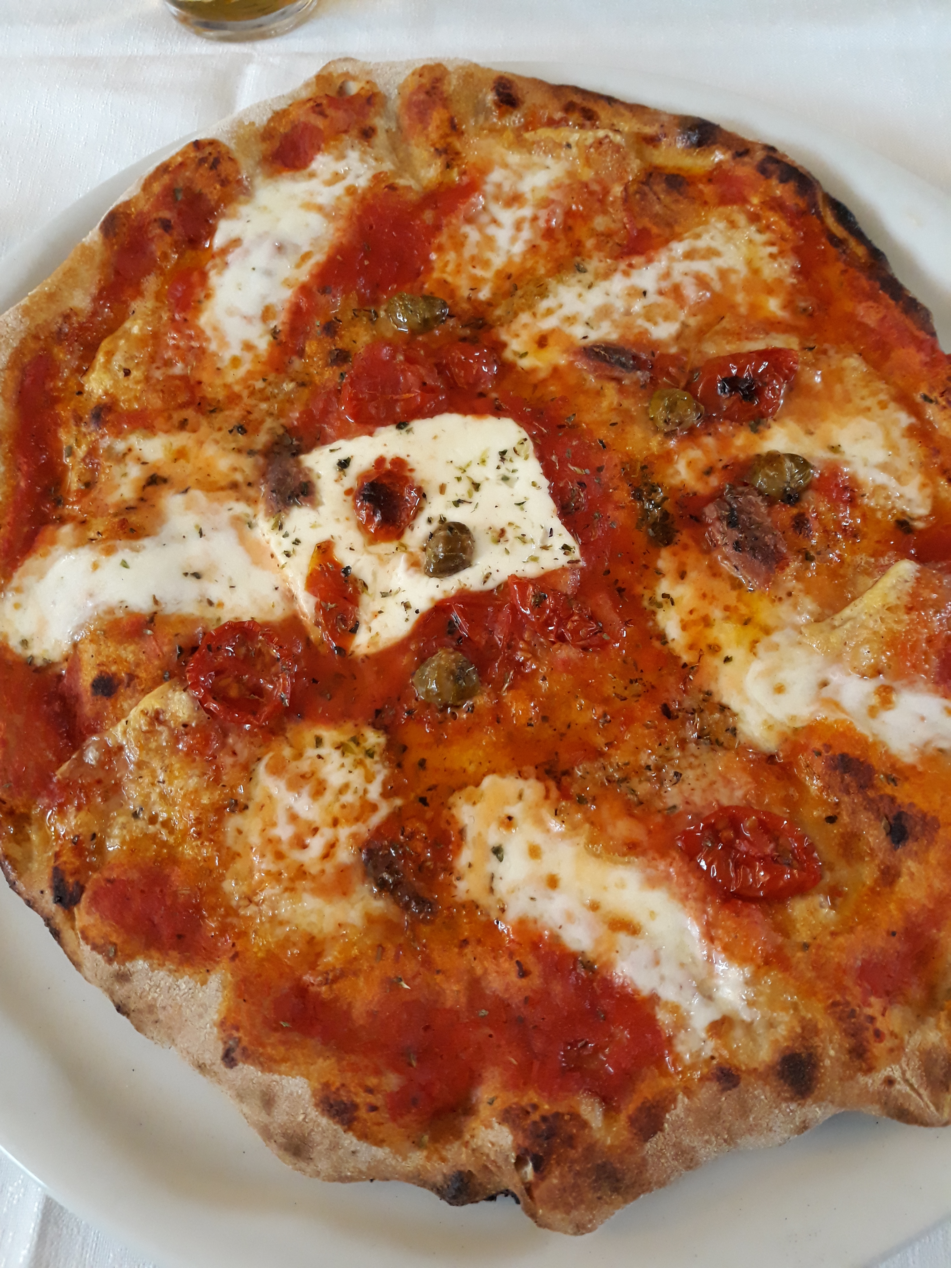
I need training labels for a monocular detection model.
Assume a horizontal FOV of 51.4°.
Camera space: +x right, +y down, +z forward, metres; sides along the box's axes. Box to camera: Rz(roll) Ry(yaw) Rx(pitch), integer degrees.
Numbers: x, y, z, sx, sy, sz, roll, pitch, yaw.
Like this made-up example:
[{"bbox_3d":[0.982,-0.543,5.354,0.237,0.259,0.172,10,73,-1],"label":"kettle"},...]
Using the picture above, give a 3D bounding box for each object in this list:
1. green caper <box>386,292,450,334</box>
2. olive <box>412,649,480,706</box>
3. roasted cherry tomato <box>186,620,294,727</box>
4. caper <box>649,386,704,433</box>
[{"bbox_3d":[-0.015,-0.083,0.256,0.016,0.011,0.010,-3,67,0],"label":"green caper"},{"bbox_3d":[-0.006,0.010,0.216,0.015,0.011,0.013,-3,67,0],"label":"olive"},{"bbox_3d":[-0.052,0.008,0.218,0.023,0.009,0.025,-3,67,0],"label":"roasted cherry tomato"},{"bbox_3d":[0.049,-0.055,0.243,0.013,0.010,0.011,-3,67,0],"label":"caper"}]

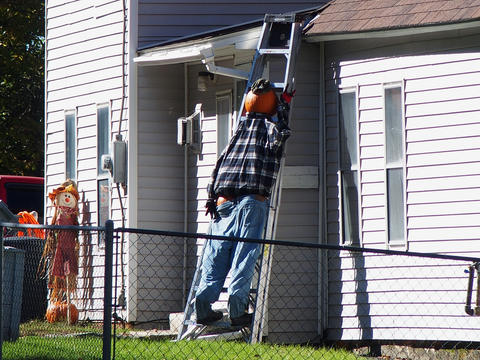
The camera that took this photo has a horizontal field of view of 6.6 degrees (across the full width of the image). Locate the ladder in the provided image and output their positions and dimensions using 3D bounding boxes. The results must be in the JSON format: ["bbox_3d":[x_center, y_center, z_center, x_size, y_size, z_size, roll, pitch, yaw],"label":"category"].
[{"bbox_3d":[0.051,-0.013,35.300,0.740,3.000,0.170,-1,-23,30],"label":"ladder"}]

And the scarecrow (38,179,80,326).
[{"bbox_3d":[-1.692,0.674,39.200,0.400,1.370,0.270,0,-1,0],"label":"scarecrow"}]

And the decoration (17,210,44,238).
[{"bbox_3d":[-1.994,0.424,39.600,0.270,0.270,0.240,0,-1,0],"label":"decoration"}]

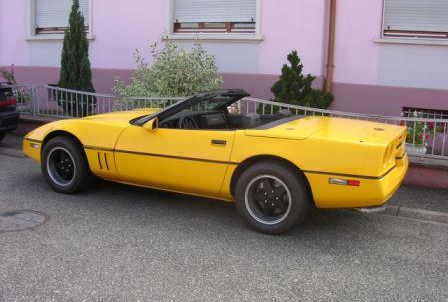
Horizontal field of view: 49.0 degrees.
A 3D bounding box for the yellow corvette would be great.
[{"bbox_3d":[-0.318,-0.115,5.499,4.480,1.170,1.800,6,13,27],"label":"yellow corvette"}]

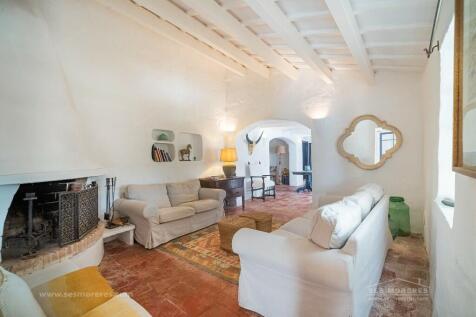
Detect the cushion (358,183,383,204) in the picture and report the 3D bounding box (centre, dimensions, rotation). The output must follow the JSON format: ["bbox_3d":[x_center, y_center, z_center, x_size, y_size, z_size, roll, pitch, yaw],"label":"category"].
[{"bbox_3d":[1.602,0.577,2.480,0.210,0.440,0.560,17,10,40],"label":"cushion"}]

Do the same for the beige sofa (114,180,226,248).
[{"bbox_3d":[-1.137,0.843,3.683,0.890,0.850,1.790,-1,-1,35],"label":"beige sofa"}]

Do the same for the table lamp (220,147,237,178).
[{"bbox_3d":[-0.225,0.109,4.899,0.410,0.770,0.410,0,-1,0],"label":"table lamp"}]

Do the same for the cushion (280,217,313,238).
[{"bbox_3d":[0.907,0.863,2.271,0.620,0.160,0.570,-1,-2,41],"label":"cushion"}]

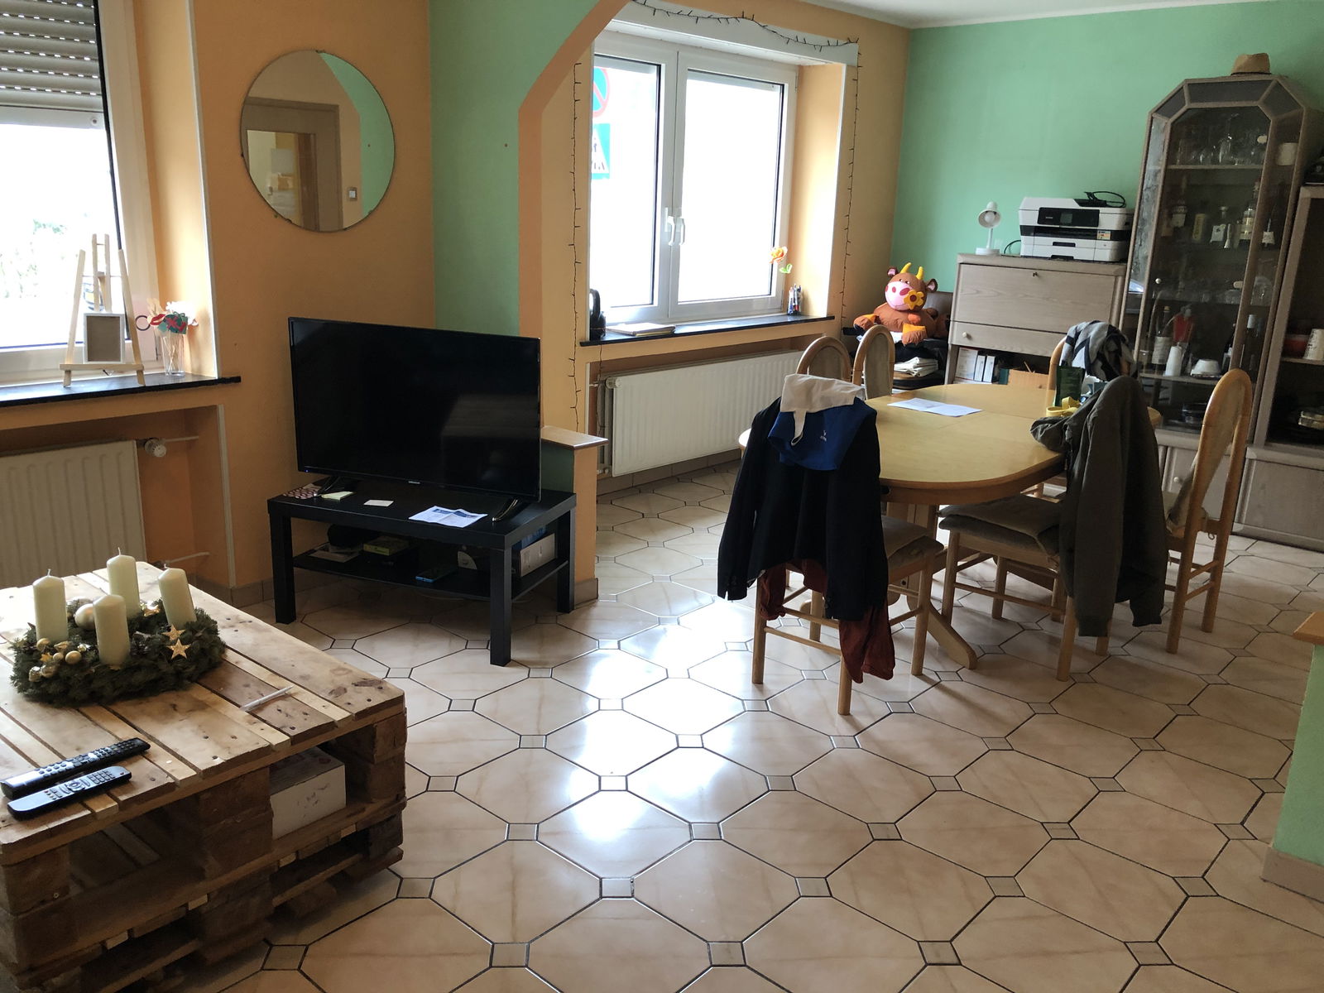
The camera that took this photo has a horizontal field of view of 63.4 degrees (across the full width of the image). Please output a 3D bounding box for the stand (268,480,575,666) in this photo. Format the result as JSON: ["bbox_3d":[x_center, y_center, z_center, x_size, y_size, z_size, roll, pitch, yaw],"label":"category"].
[{"bbox_3d":[-0.837,0.220,3.833,0.900,0.450,0.550,7,16,18],"label":"stand"}]

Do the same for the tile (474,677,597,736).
[{"bbox_3d":[-0.378,0.638,3.253,0.313,0.010,0.313,15,20,39],"label":"tile"}]

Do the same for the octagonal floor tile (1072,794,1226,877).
[{"bbox_3d":[1.224,0.844,2.693,0.312,0.010,0.312,15,20,39],"label":"octagonal floor tile"}]

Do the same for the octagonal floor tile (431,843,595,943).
[{"bbox_3d":[-0.325,0.880,2.399,0.310,0.010,0.310,16,21,40],"label":"octagonal floor tile"}]

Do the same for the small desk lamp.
[{"bbox_3d":[1.984,-1.623,6.501,0.140,0.325,0.160,10,17,25],"label":"small desk lamp"}]

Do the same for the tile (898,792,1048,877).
[{"bbox_3d":[0.776,0.835,2.665,0.312,0.010,0.312,15,20,39],"label":"tile"}]

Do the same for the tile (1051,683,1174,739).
[{"bbox_3d":[1.418,0.673,3.364,0.315,0.010,0.315,15,20,39],"label":"tile"}]

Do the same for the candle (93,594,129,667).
[{"bbox_3d":[-1.178,0.281,2.297,0.062,0.150,0.062,15,20,39],"label":"candle"}]

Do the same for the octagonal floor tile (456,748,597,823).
[{"bbox_3d":[-0.351,0.758,2.822,0.310,0.010,0.310,16,21,40],"label":"octagonal floor tile"}]

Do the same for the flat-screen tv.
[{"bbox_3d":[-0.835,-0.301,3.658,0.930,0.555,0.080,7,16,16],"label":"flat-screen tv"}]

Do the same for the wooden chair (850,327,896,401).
[{"bbox_3d":[1.106,-0.204,4.568,0.500,1.000,0.440,13,19,35],"label":"wooden chair"}]

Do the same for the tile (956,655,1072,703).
[{"bbox_3d":[1.174,0.609,3.575,0.313,0.010,0.313,15,20,39],"label":"tile"}]

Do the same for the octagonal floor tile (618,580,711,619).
[{"bbox_3d":[0.015,0.404,4.145,0.313,0.010,0.313,15,20,39],"label":"octagonal floor tile"}]

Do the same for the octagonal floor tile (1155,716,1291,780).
[{"bbox_3d":[1.649,0.737,3.158,0.314,0.010,0.314,15,20,40],"label":"octagonal floor tile"}]

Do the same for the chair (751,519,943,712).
[{"bbox_3d":[0.592,0.108,3.407,0.460,1.000,0.490,14,20,36],"label":"chair"}]

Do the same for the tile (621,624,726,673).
[{"bbox_3d":[0.042,0.523,3.694,0.310,0.010,0.310,16,21,40],"label":"tile"}]

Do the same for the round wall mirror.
[{"bbox_3d":[-1.190,-1.237,3.752,0.020,0.600,0.600,15,20,39],"label":"round wall mirror"}]

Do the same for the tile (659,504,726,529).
[{"bbox_3d":[0.174,0.100,5.247,0.315,0.010,0.315,15,20,39],"label":"tile"}]

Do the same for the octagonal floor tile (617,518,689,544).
[{"bbox_3d":[-0.038,0.158,4.965,0.310,0.010,0.310,16,21,40],"label":"octagonal floor tile"}]

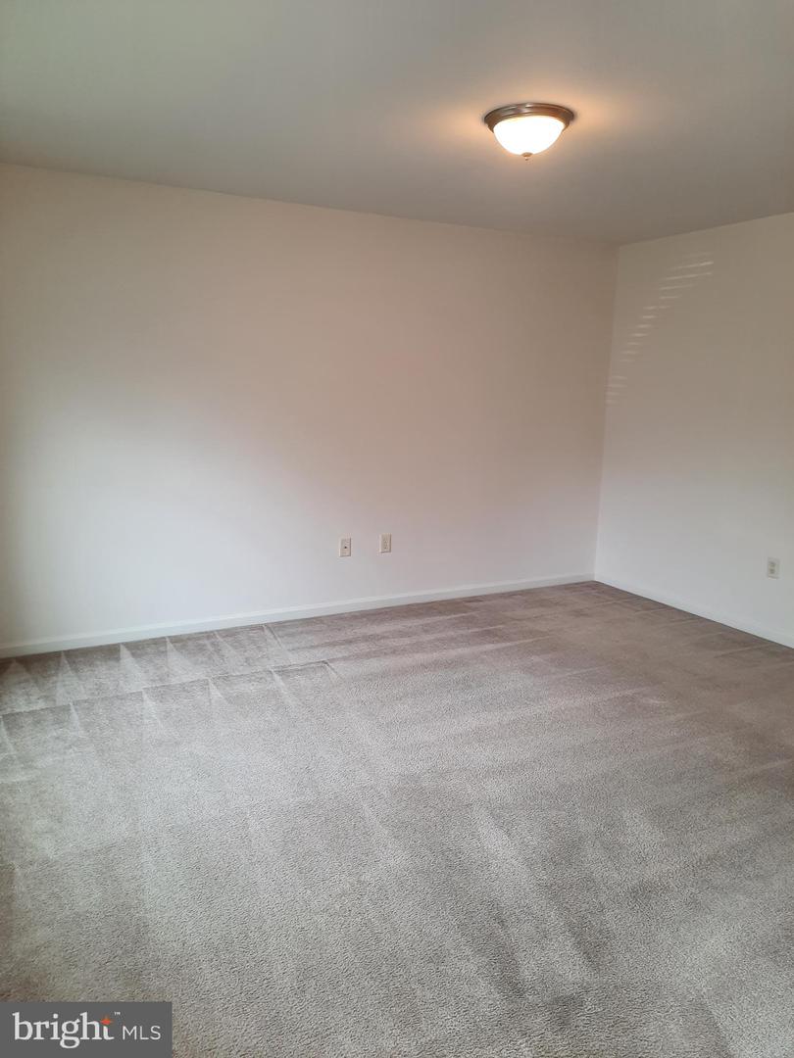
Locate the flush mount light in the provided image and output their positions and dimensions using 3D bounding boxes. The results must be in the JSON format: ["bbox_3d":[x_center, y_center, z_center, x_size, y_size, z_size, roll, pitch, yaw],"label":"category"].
[{"bbox_3d":[0.491,-1.457,2.860,0.330,0.142,0.330,1,11,0],"label":"flush mount light"}]

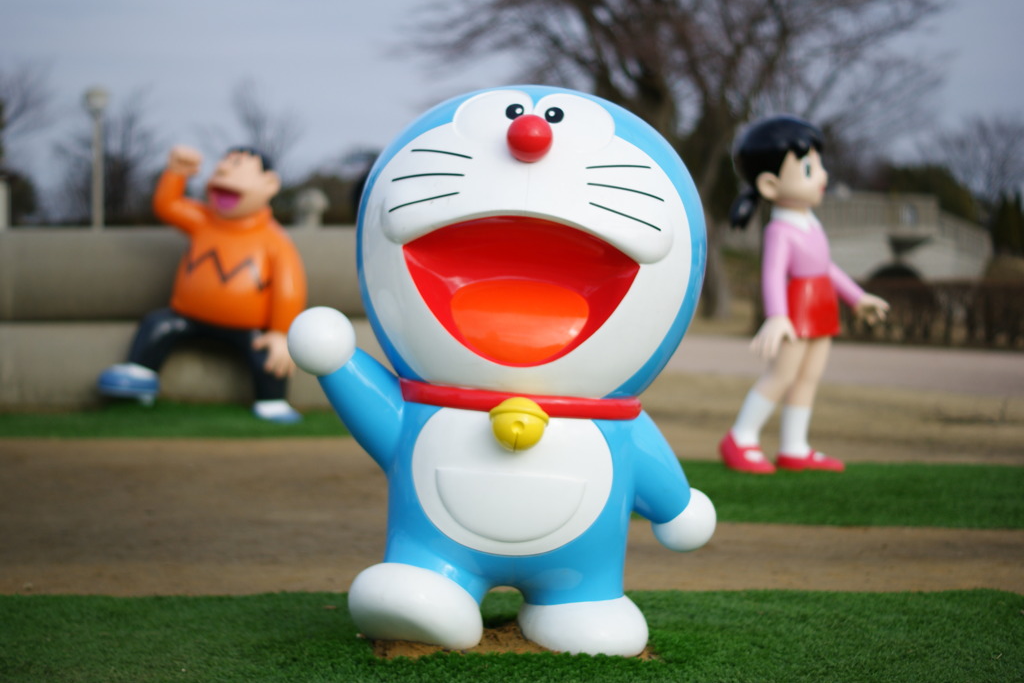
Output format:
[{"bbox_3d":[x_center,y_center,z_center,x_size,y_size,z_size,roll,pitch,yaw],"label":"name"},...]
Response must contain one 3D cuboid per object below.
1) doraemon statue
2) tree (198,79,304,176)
[{"bbox_3d":[-0.024,0.048,4.959,0.980,1.278,0.850,0,3,2],"label":"doraemon statue"},{"bbox_3d":[-6.954,-4.476,56.846,2.830,5.020,2.830,0,3,0],"label":"tree"}]

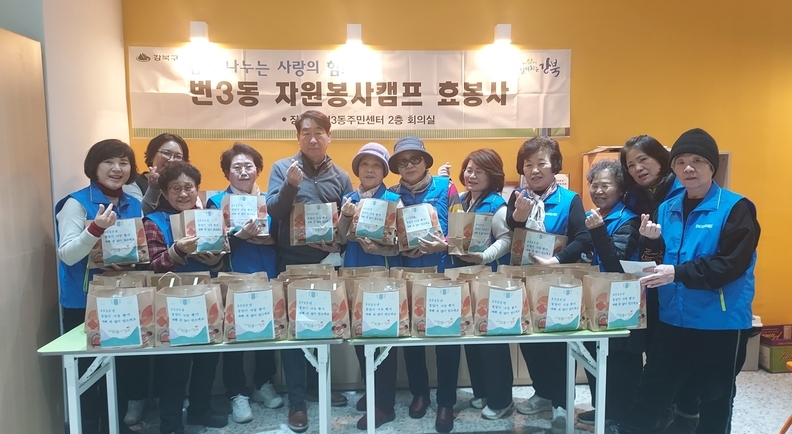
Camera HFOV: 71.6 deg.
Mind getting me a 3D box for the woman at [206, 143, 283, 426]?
[{"bbox_3d":[-0.862,0.372,3.182,0.470,1.600,0.390,-2,6,-18],"label":"woman"}]

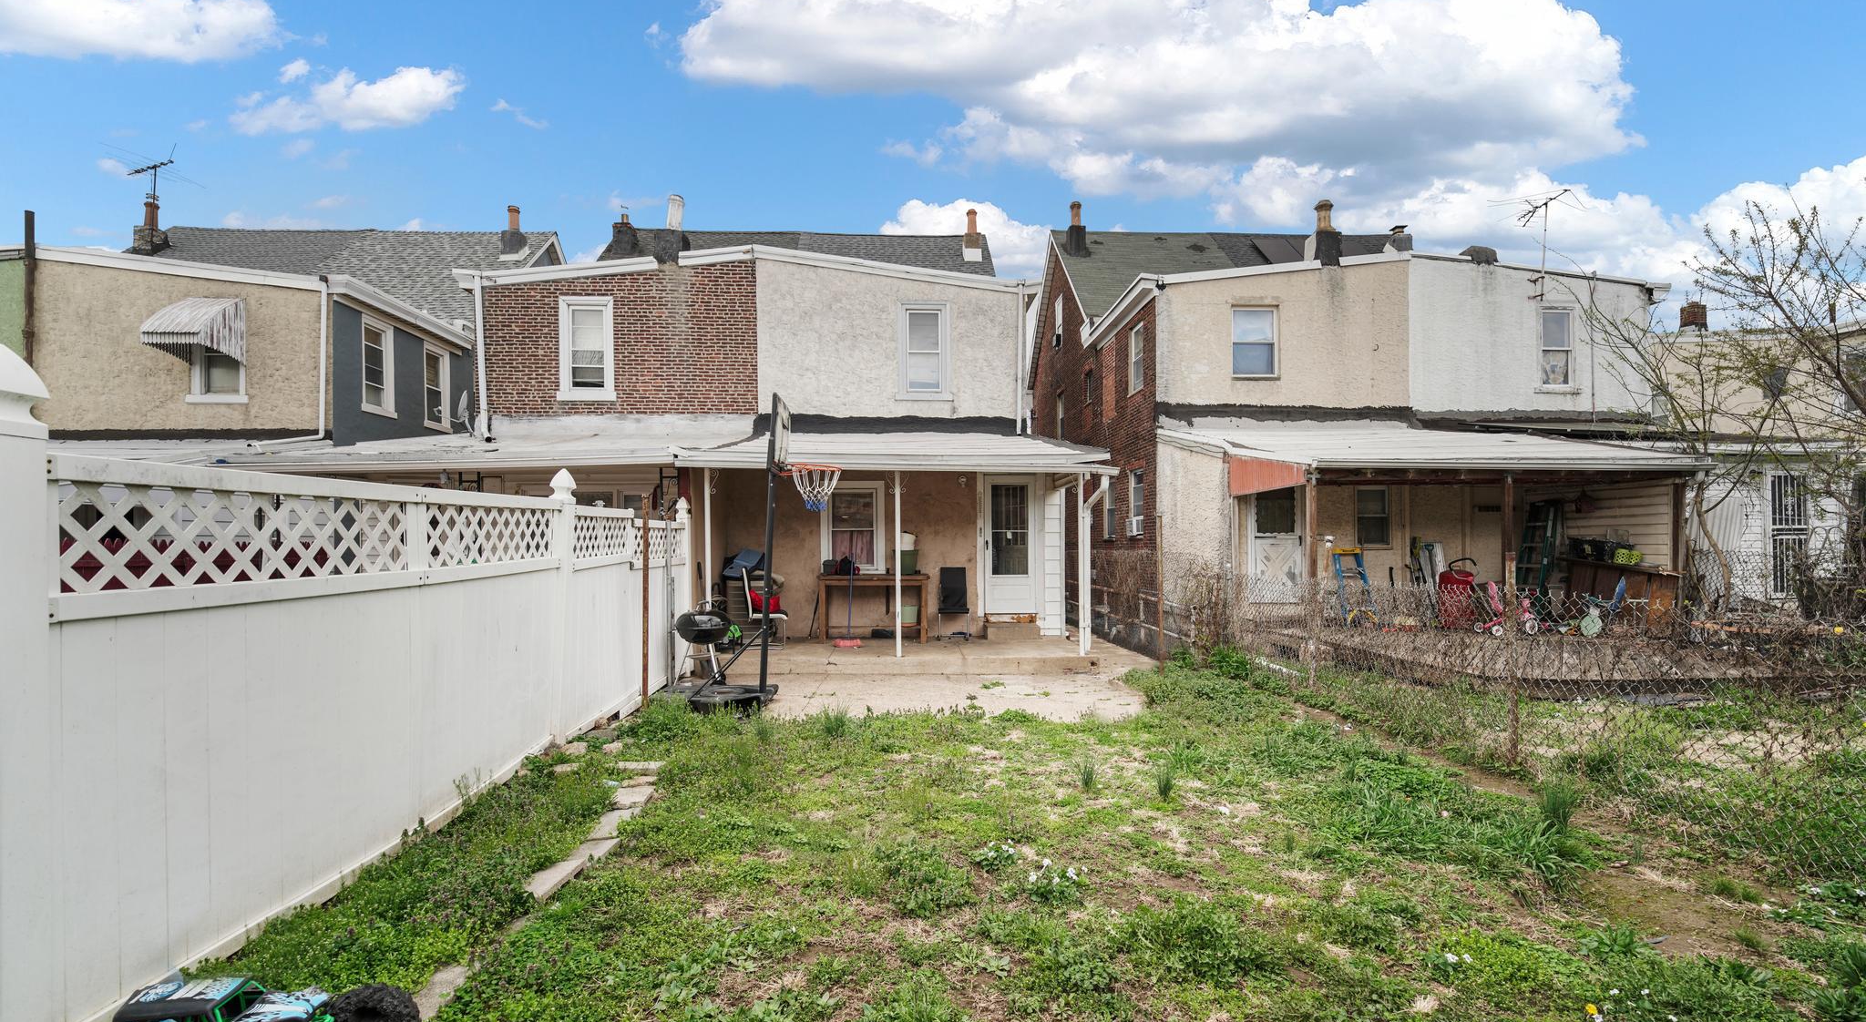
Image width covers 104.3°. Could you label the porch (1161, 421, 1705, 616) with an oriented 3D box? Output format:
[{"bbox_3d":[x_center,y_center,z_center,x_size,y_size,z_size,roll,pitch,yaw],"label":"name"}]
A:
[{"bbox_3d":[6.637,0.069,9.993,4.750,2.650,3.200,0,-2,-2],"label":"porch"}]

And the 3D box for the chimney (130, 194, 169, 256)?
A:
[{"bbox_3d":[-21.730,-7.840,20.173,0.650,1.580,0.600,0,-2,-2],"label":"chimney"}]

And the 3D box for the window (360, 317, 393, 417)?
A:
[{"bbox_3d":[-10.657,-2.739,13.912,0.150,1.750,0.880,0,-2,-2],"label":"window"}]

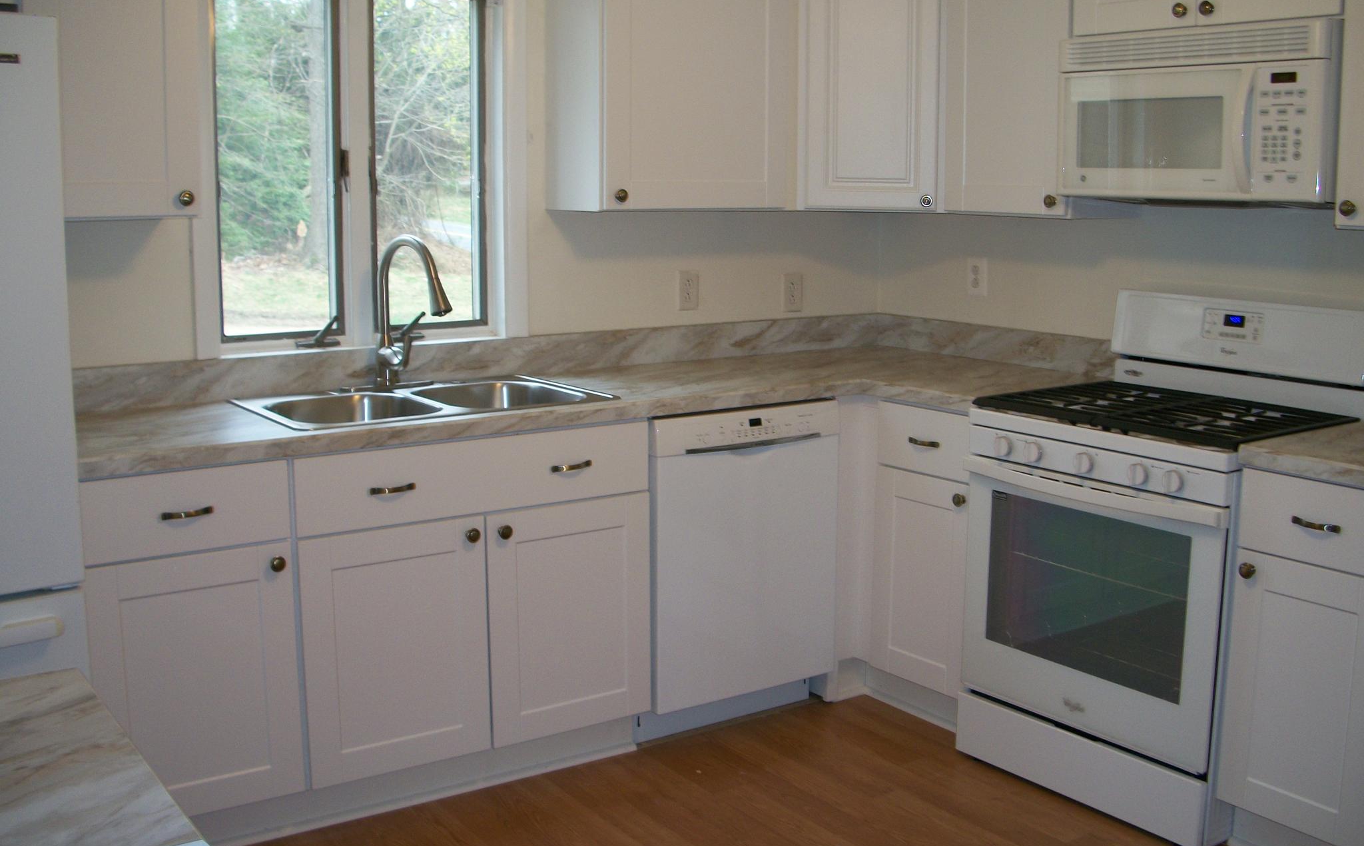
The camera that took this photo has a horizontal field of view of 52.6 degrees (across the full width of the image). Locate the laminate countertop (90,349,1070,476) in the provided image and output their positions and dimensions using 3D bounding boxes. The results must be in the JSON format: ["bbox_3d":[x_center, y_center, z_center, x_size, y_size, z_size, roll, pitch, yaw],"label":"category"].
[{"bbox_3d":[-0.149,-0.043,3.441,2.700,0.050,1.090,-6,11,-34],"label":"laminate countertop"}]

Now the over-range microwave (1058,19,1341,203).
[{"bbox_3d":[1.285,-0.712,3.208,0.400,0.391,0.754,-6,11,-34],"label":"over-range microwave"}]

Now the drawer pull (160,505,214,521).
[{"bbox_3d":[-0.990,0.180,2.758,0.111,0.016,0.027,-6,11,-34],"label":"drawer pull"}]

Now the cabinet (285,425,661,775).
[{"bbox_3d":[-0.620,0.368,3.442,0.904,0.758,0.605,-6,11,-34],"label":"cabinet"}]

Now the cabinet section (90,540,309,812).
[{"bbox_3d":[-1.185,0.512,3.123,0.436,0.571,0.600,-6,11,-34],"label":"cabinet section"}]

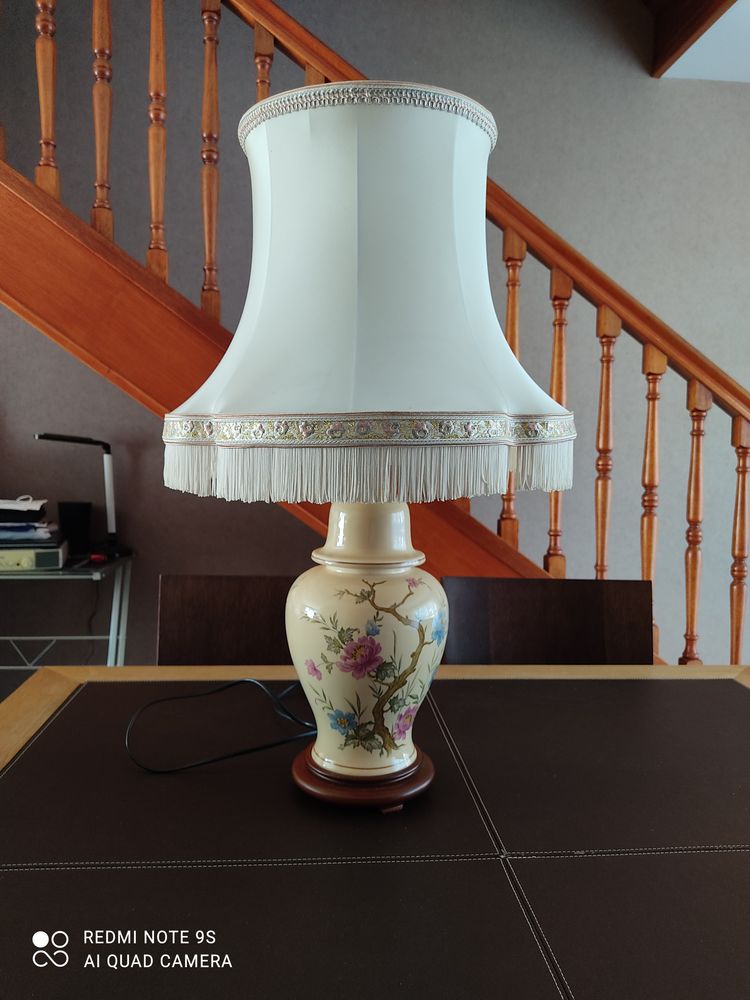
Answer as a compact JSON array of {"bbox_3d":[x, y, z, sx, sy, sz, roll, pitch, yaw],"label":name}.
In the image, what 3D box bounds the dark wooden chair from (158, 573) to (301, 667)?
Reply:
[{"bbox_3d":[-0.216,0.622,1.328,0.425,0.911,0.500,1,3,-2],"label":"dark wooden chair"}]

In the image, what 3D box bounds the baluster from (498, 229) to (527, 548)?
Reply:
[{"bbox_3d":[0.347,-0.280,1.911,0.043,0.807,0.043,0,3,-6],"label":"baluster"}]

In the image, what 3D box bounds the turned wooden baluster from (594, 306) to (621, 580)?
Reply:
[{"bbox_3d":[0.595,-0.094,1.945,0.043,0.807,0.043,0,3,-6],"label":"turned wooden baluster"}]

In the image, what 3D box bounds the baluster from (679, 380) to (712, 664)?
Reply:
[{"bbox_3d":[0.843,0.091,1.979,0.043,0.807,0.043,0,3,-6],"label":"baluster"}]

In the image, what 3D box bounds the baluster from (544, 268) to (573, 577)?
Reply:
[{"bbox_3d":[0.471,-0.187,1.928,0.043,0.807,0.043,0,3,-6],"label":"baluster"}]

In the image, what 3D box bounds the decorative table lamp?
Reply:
[{"bbox_3d":[-0.008,-0.038,0.935,0.490,0.780,0.490,1,3,0],"label":"decorative table lamp"}]

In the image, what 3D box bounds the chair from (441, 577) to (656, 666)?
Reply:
[{"bbox_3d":[0.340,0.628,1.328,0.425,0.913,0.500,1,3,1],"label":"chair"}]

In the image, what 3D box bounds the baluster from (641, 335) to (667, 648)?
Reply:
[{"bbox_3d":[0.719,-0.001,1.962,0.043,0.807,0.043,0,3,-6],"label":"baluster"}]

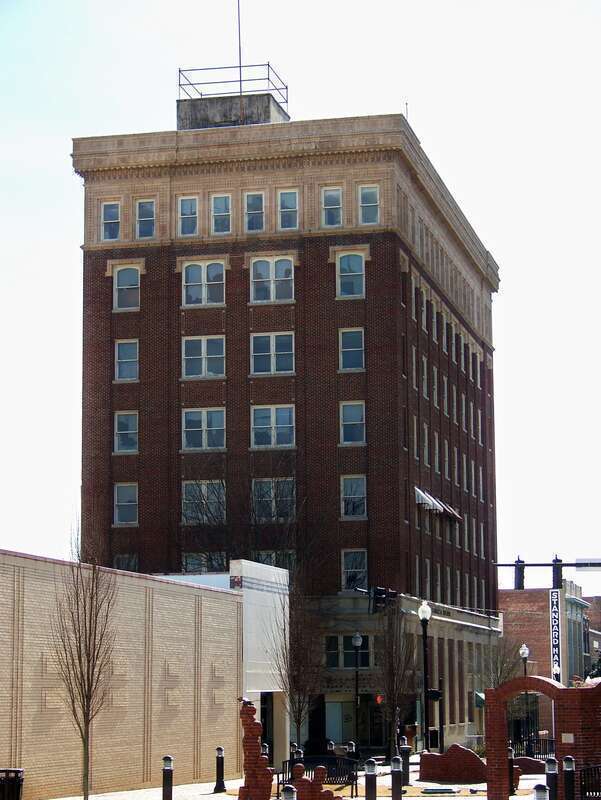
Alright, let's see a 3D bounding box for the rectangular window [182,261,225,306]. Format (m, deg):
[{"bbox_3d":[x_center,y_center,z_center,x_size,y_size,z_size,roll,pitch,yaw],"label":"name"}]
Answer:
[{"bbox_3d":[-4.358,-5.242,91.610,1.997,2.038,0.150,-2,-8,13],"label":"rectangular window"}]

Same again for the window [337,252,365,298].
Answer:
[{"bbox_3d":[2.252,-5.568,90.147,1.283,2.035,0.160,-2,-9,13],"label":"window"}]

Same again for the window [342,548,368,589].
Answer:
[{"bbox_3d":[2.371,7.452,88.218,1.131,1.826,0.160,-2,-9,13],"label":"window"}]

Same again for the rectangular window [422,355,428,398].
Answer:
[{"bbox_3d":[5.921,-1.047,95.558,0.140,1.900,1.120,-2,-8,13],"label":"rectangular window"}]

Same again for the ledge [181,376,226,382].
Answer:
[{"bbox_3d":[-4.347,-0.937,90.159,2.180,0.150,0.220,-2,-8,13],"label":"ledge"}]

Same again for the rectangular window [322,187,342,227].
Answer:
[{"bbox_3d":[1.459,-8.657,90.747,0.932,1.838,0.150,-2,-8,13],"label":"rectangular window"}]

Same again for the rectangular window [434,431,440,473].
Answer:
[{"bbox_3d":[6.654,2.565,98.135,0.140,1.900,1.120,-2,-8,13],"label":"rectangular window"}]

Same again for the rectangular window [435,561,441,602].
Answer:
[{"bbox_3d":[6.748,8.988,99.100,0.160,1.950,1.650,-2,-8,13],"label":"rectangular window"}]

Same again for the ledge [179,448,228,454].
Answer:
[{"bbox_3d":[-4.325,2.287,89.692,2.200,0.150,0.220,-2,-8,13],"label":"ledge"}]

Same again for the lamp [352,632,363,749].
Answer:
[{"bbox_3d":[2.330,12.108,83.351,0.430,4.920,0.430,-2,-8,13],"label":"lamp"}]

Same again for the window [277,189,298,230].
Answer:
[{"bbox_3d":[-0.552,-8.625,91.251,0.969,1.905,0.160,-2,-9,13],"label":"window"}]

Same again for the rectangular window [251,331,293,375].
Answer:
[{"bbox_3d":[-1.183,-2.063,90.433,1.972,1.892,0.150,-2,-8,13],"label":"rectangular window"}]

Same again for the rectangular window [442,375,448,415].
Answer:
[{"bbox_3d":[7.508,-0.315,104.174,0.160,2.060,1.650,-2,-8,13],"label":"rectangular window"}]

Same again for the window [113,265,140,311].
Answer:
[{"bbox_3d":[-7.990,-5.154,92.487,1.320,2.074,0.160,-2,-9,13],"label":"window"}]

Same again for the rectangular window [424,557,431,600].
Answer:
[{"bbox_3d":[5.892,8.384,93.757,0.150,1.900,1.750,-2,-8,13],"label":"rectangular window"}]

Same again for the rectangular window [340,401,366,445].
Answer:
[{"bbox_3d":[2.383,1.011,90.437,1.150,2.000,0.160,-2,-8,13],"label":"rectangular window"}]

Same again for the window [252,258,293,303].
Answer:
[{"bbox_3d":[-1.283,-5.523,92.210,2.020,2.200,0.160,-2,-8,13],"label":"window"}]

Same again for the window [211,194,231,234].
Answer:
[{"bbox_3d":[-3.621,-8.479,91.949,0.941,1.870,0.160,-2,-9,13],"label":"window"}]

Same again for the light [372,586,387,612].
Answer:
[{"bbox_3d":[3.221,8.082,81.500,0.450,1.060,0.360,-2,-8,13],"label":"light"}]

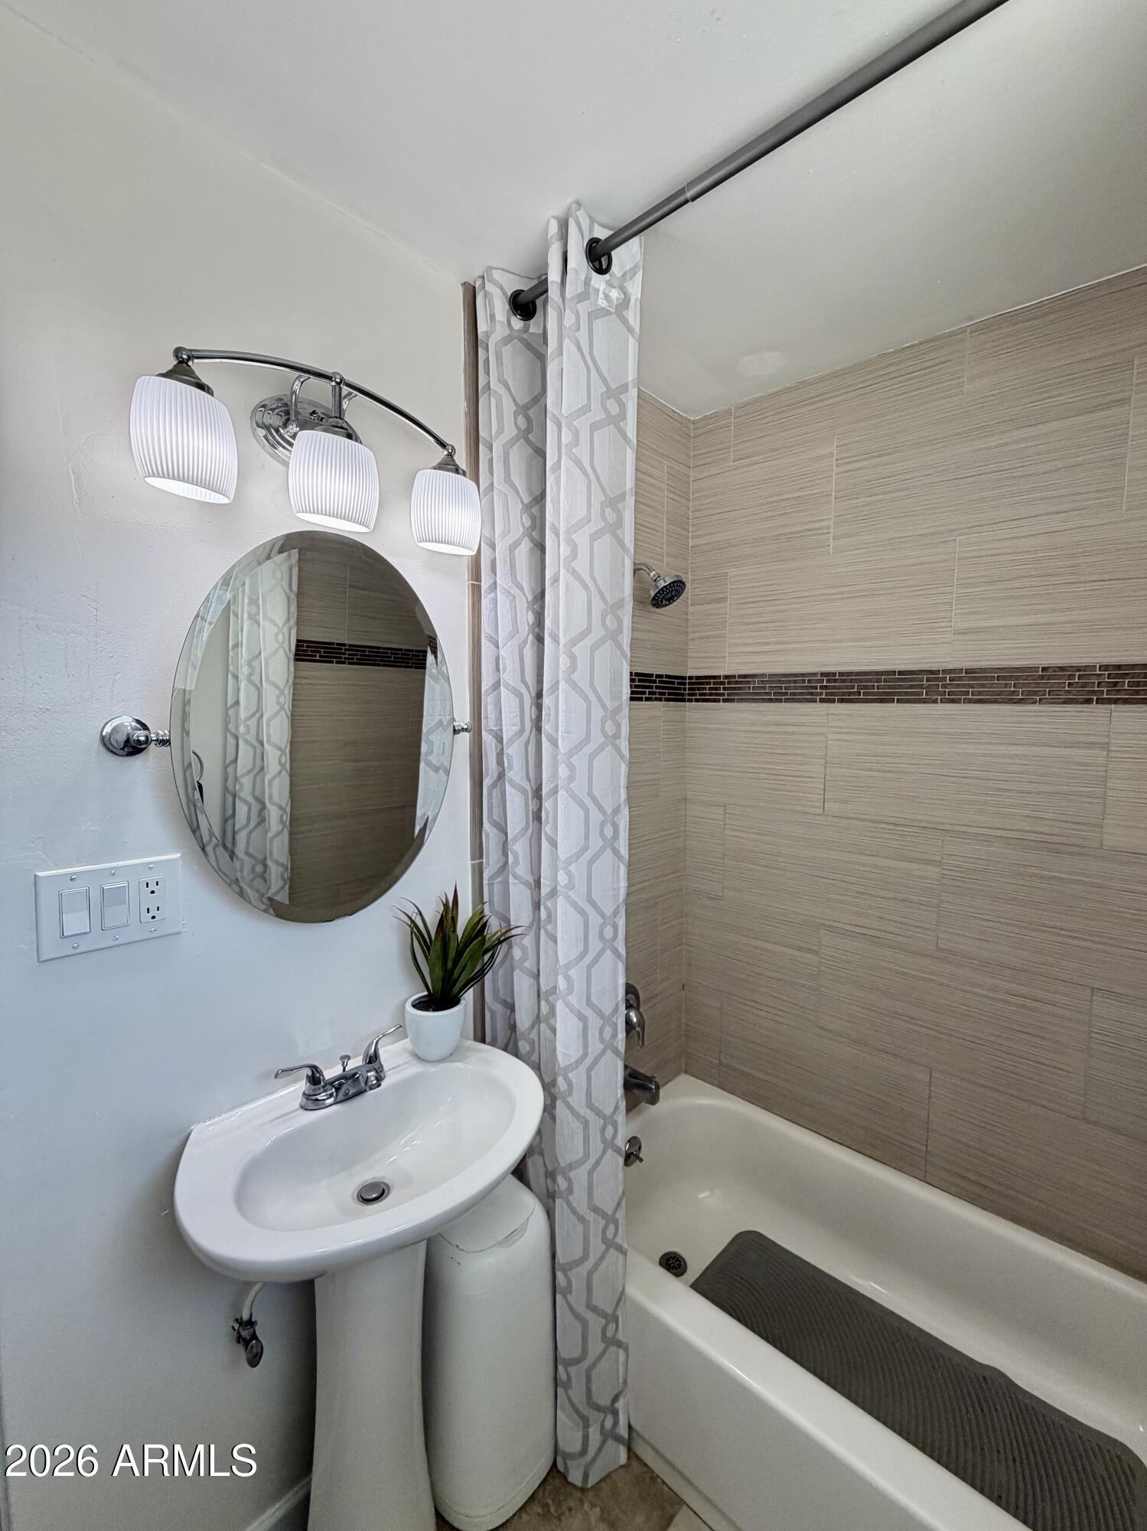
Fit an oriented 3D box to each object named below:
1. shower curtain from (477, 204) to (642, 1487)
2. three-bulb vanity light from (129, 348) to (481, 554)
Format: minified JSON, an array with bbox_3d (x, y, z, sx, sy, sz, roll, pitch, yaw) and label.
[{"bbox_3d":[-0.051,0.199,1.217,0.395,2.250,0.115,5,7,44],"label":"shower curtain"},{"bbox_3d":[-0.391,-0.498,0.986,0.174,0.238,0.534,5,7,44],"label":"three-bulb vanity light"}]

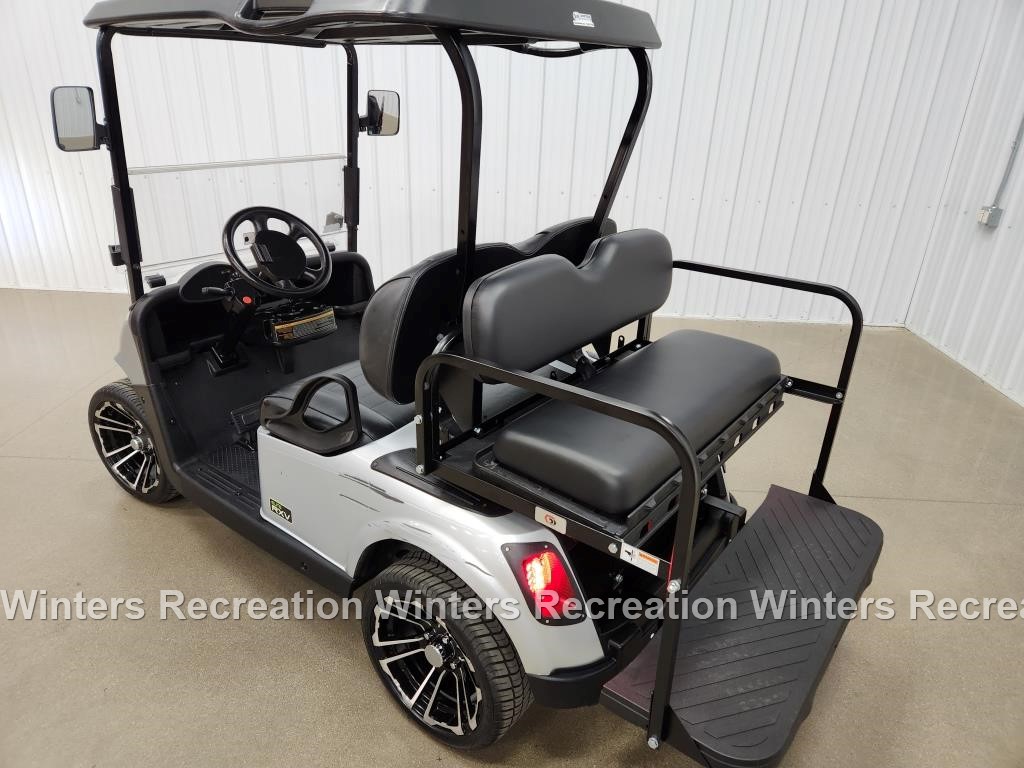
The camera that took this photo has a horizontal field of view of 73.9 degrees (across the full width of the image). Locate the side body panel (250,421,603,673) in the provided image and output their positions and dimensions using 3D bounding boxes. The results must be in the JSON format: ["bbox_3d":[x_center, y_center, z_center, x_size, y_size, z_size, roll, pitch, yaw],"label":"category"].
[{"bbox_3d":[-0.288,0.360,1.741,1.240,0.565,0.170,20,30,33],"label":"side body panel"}]

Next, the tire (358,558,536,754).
[{"bbox_3d":[-0.183,0.714,1.831,0.475,0.475,0.210,20,30,33],"label":"tire"}]

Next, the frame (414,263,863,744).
[{"bbox_3d":[0.382,0.146,1.786,0.700,0.715,1.110,20,30,33],"label":"frame"}]

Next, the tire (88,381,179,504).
[{"bbox_3d":[-1.486,0.224,2.789,0.515,0.515,0.207,16,28,26],"label":"tire"}]

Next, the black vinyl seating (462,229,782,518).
[{"bbox_3d":[0.339,-0.123,1.746,0.495,0.410,0.920,20,30,33],"label":"black vinyl seating"}]

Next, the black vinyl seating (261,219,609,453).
[{"bbox_3d":[-0.166,-0.227,2.134,0.620,0.590,1.060,20,30,33],"label":"black vinyl seating"}]

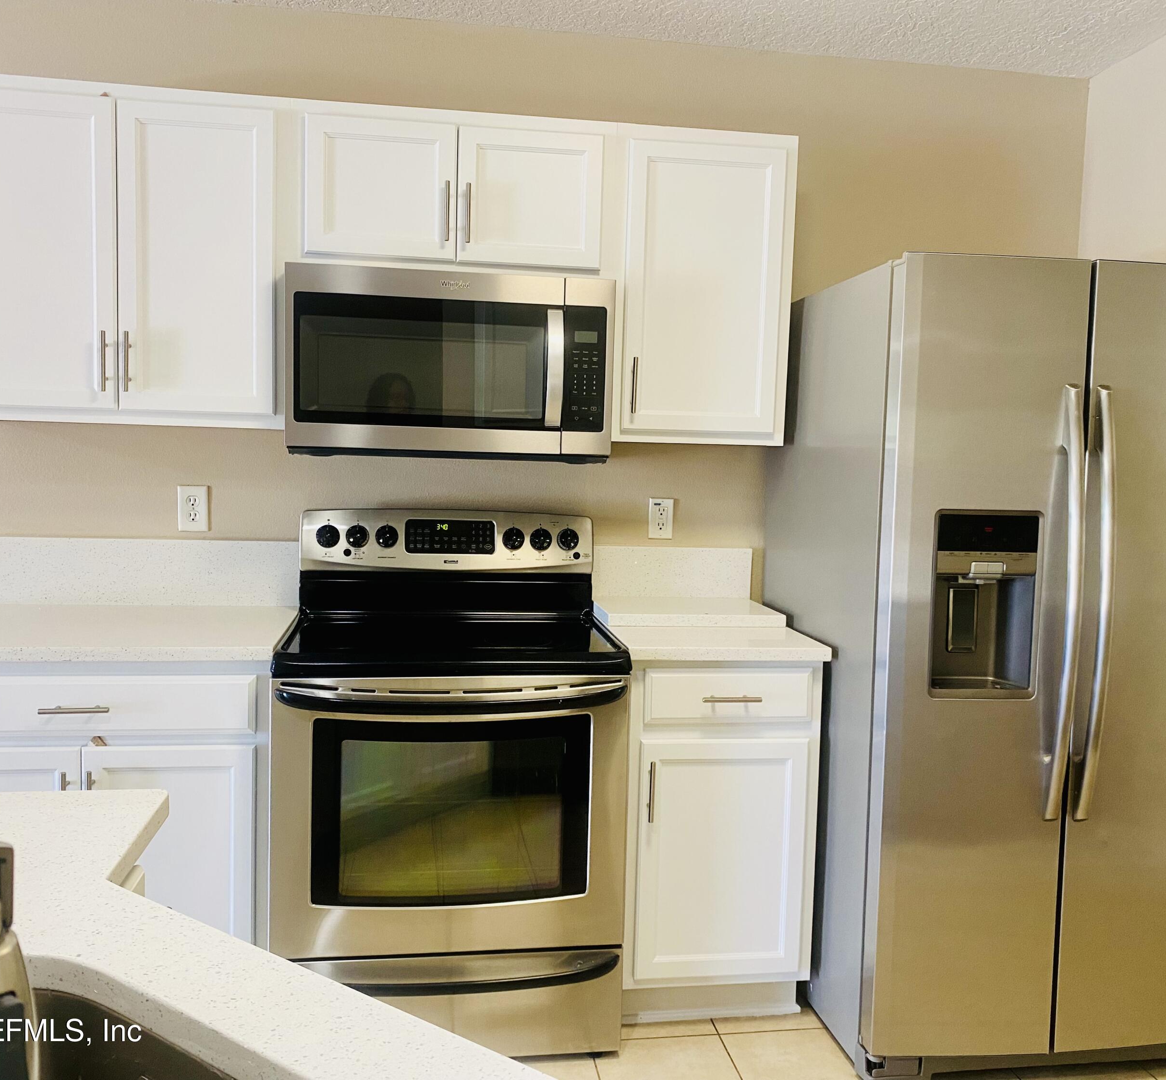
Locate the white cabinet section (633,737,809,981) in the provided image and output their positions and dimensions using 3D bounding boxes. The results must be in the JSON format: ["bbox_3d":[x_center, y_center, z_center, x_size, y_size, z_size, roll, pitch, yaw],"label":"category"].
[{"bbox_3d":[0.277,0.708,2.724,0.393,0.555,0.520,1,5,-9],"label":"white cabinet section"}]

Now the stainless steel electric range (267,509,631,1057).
[{"bbox_3d":[-0.325,0.533,2.613,0.758,1.180,0.705,1,4,-9],"label":"stainless steel electric range"}]

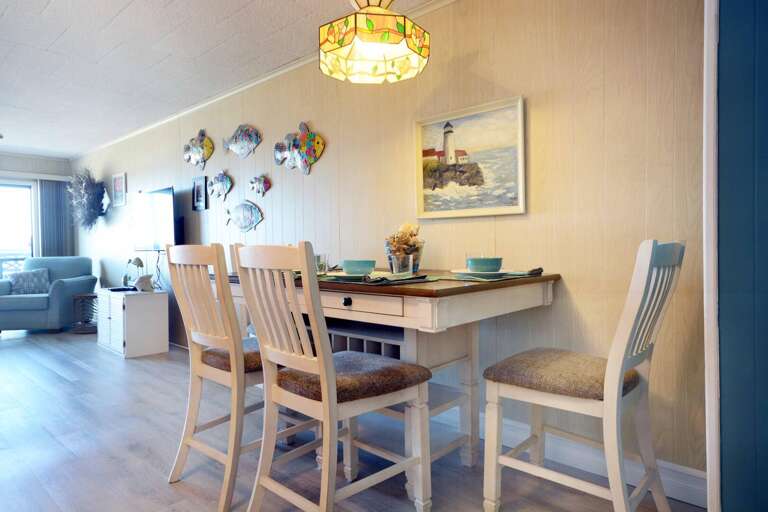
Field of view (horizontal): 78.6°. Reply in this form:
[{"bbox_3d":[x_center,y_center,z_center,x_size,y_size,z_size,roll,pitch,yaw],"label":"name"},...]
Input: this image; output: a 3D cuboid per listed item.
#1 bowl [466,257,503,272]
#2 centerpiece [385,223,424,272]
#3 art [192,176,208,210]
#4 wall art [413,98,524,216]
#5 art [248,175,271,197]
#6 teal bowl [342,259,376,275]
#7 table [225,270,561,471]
[{"bbox_3d":[0.424,0.041,1.980,0.147,0.064,0.147,-1,1,0],"label":"bowl"},{"bbox_3d":[0.098,-0.038,2.240,0.185,0.243,0.185,-1,1,0],"label":"centerpiece"},{"bbox_3d":[-1.731,-0.589,4.429,0.262,0.309,0.030,0,1,41],"label":"art"},{"bbox_3d":[0.446,-0.499,2.527,0.652,0.571,0.030,0,1,41],"label":"wall art"},{"bbox_3d":[-1.002,-0.569,3.792,0.275,0.185,0.030,0,1,41],"label":"art"},{"bbox_3d":[-0.103,0.049,1.990,0.147,0.064,0.147,-1,1,0],"label":"teal bowl"},{"bbox_3d":[-0.019,0.546,2.264,1.369,0.910,1.012,0,1,41],"label":"table"}]

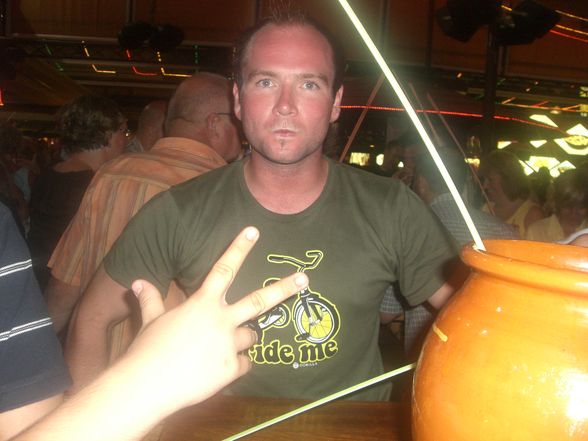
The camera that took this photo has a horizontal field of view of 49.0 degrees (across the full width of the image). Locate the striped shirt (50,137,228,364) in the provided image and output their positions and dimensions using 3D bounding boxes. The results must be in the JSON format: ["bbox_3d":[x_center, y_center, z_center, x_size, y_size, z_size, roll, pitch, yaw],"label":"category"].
[{"bbox_3d":[-0.345,0.120,1.740,0.540,0.700,0.360,6,9,37],"label":"striped shirt"}]

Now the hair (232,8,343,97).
[{"bbox_3d":[-0.010,-0.250,1.060,0.178,0.170,0.200,2,7,1],"label":"hair"}]

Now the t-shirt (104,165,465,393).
[{"bbox_3d":[-0.022,0.165,1.110,0.580,0.560,0.290,0,7,-2],"label":"t-shirt"}]

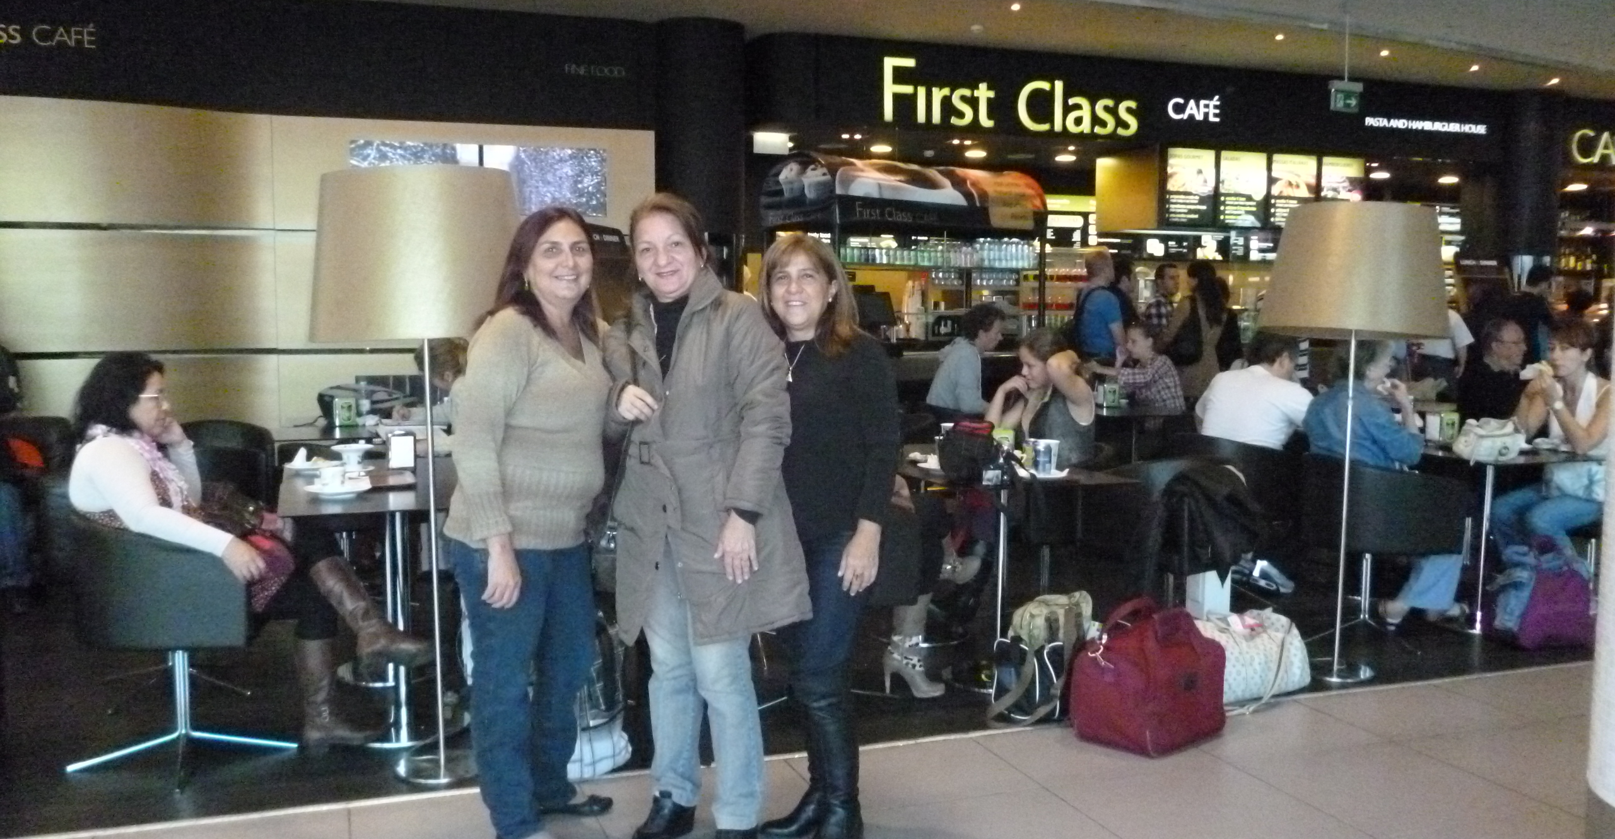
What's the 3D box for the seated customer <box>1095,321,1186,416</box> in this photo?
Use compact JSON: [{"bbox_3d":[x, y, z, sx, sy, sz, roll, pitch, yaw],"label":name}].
[{"bbox_3d":[2.003,0.054,7.878,0.670,1.270,0.460,-1,5,-20],"label":"seated customer"}]

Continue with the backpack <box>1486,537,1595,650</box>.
[{"bbox_3d":[2.984,0.696,5.408,0.420,0.430,0.300,1,5,5],"label":"backpack"}]

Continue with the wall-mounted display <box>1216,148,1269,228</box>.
[{"bbox_3d":[4.149,-2.210,12.538,0.576,0.710,0.080,-1,5,-20],"label":"wall-mounted display"}]

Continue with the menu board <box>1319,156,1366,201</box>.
[{"bbox_3d":[4.597,-1.936,11.200,0.480,0.660,0.070,-1,5,-20],"label":"menu board"}]

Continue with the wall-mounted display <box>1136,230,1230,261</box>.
[{"bbox_3d":[3.314,-1.524,11.514,0.950,0.250,0.060,-1,5,-19],"label":"wall-mounted display"}]

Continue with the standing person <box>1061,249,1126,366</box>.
[{"bbox_3d":[1.890,-0.267,8.608,0.380,1.720,0.480,-3,6,-35],"label":"standing person"}]

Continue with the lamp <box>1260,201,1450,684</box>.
[{"bbox_3d":[1.960,0.085,4.747,0.660,1.710,0.660,0,5,0],"label":"lamp"}]

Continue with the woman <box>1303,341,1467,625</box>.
[{"bbox_3d":[2.527,0.258,5.646,0.800,1.260,0.520,-1,5,-20],"label":"woman"}]

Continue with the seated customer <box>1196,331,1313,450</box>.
[{"bbox_3d":[2.162,0.197,6.050,0.800,1.250,0.520,-3,6,-38],"label":"seated customer"}]

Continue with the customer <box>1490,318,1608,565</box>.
[{"bbox_3d":[3.316,0.223,5.738,0.770,1.290,0.500,-1,5,-20],"label":"customer"}]

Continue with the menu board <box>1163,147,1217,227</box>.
[{"bbox_3d":[3.595,-2.189,12.339,0.586,0.716,0.080,-1,5,-20],"label":"menu board"}]

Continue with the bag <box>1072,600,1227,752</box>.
[{"bbox_3d":[1.077,0.797,4.102,0.420,0.380,0.270,-5,7,-45],"label":"bag"}]

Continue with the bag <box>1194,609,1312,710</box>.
[{"bbox_3d":[1.464,0.799,4.567,0.460,0.300,0.270,-1,5,-20],"label":"bag"}]

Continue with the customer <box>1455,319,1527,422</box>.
[{"bbox_3d":[3.140,0.193,6.065,0.520,1.270,0.800,4,6,35],"label":"customer"}]

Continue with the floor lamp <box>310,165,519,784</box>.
[{"bbox_3d":[-1.053,0.154,3.687,0.660,1.710,0.660,0,5,0],"label":"floor lamp"}]

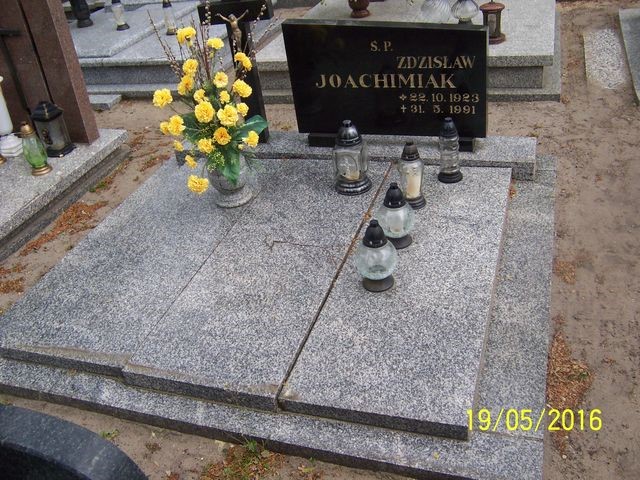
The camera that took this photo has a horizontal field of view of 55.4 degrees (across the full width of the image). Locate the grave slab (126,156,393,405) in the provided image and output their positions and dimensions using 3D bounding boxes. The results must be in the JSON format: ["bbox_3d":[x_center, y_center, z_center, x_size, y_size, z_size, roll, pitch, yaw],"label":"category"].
[{"bbox_3d":[-0.139,0.045,2.384,0.520,0.055,1.434,6,37,19],"label":"grave slab"}]

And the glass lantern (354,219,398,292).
[{"bbox_3d":[0.187,0.044,2.042,0.142,0.261,0.142,6,37,19],"label":"glass lantern"}]

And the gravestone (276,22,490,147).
[{"bbox_3d":[0.296,-0.695,2.752,0.890,0.571,0.080,6,37,19],"label":"gravestone"}]

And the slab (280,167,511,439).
[{"bbox_3d":[0.364,0.089,2.223,0.532,0.055,1.424,6,37,19],"label":"slab"}]

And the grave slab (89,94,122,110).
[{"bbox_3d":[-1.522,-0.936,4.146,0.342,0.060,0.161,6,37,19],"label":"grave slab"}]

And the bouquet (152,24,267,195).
[{"bbox_3d":[-0.410,-0.523,2.456,0.429,0.610,0.348,6,37,19],"label":"bouquet"}]

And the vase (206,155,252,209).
[{"bbox_3d":[-0.397,-0.275,2.652,0.198,0.221,0.198,6,37,19],"label":"vase"}]

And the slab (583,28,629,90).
[{"bbox_3d":[1.800,-1.165,3.889,0.204,0.047,1.085,6,37,19],"label":"slab"}]

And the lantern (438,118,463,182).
[{"bbox_3d":[0.555,-0.387,2.585,0.106,0.274,0.106,6,37,19],"label":"lantern"}]

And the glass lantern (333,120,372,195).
[{"bbox_3d":[0.131,-0.365,2.608,0.157,0.304,0.157,6,37,19],"label":"glass lantern"}]

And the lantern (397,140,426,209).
[{"bbox_3d":[0.383,-0.264,2.437,0.091,0.277,0.091,6,37,19],"label":"lantern"}]

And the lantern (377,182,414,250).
[{"bbox_3d":[0.285,-0.097,2.237,0.141,0.252,0.141,6,37,19],"label":"lantern"}]

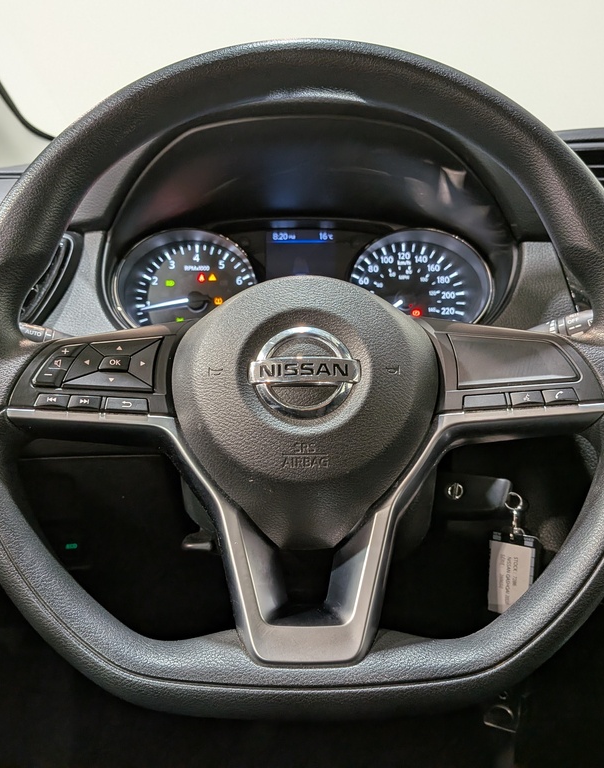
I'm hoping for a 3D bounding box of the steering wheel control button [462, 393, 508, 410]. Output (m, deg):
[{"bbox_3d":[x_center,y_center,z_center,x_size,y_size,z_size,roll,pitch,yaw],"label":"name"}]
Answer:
[{"bbox_3d":[0.098,0.009,0.378,0.024,0.008,0.006,-3,-9,0],"label":"steering wheel control button"}]

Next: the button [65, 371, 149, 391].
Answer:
[{"bbox_3d":[-0.104,-0.002,0.378,0.045,0.009,0.007,3,-9,0],"label":"button"}]

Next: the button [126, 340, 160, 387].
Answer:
[{"bbox_3d":[-0.085,-0.011,0.384,0.016,0.026,0.006,0,-15,0],"label":"button"}]

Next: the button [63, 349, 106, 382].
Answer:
[{"bbox_3d":[-0.118,-0.011,0.384,0.020,0.019,0.006,0,-15,0],"label":"button"}]

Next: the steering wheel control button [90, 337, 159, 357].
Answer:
[{"bbox_3d":[-0.096,-0.020,0.387,0.037,0.008,0.006,-3,-15,0],"label":"steering wheel control button"}]

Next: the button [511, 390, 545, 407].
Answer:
[{"bbox_3d":[0.120,0.008,0.379,0.017,0.007,0.006,-3,-15,0],"label":"button"}]

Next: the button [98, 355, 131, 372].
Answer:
[{"bbox_3d":[-0.101,-0.011,0.384,0.015,0.007,0.006,2,-15,0],"label":"button"}]

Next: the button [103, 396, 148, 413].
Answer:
[{"bbox_3d":[-0.093,0.011,0.379,0.022,0.007,0.006,2,-15,0],"label":"button"}]

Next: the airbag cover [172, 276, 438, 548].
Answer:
[{"bbox_3d":[0.002,0.015,0.384,0.139,0.142,0.050,0,-9,0],"label":"airbag cover"}]

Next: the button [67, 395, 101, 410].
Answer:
[{"bbox_3d":[-0.116,0.010,0.376,0.018,0.008,0.006,3,-9,0],"label":"button"}]

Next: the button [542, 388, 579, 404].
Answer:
[{"bbox_3d":[0.137,0.007,0.376,0.018,0.008,0.006,-3,-9,0],"label":"button"}]

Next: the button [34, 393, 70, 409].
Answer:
[{"bbox_3d":[-0.133,0.009,0.379,0.017,0.007,0.006,3,-15,0],"label":"button"}]

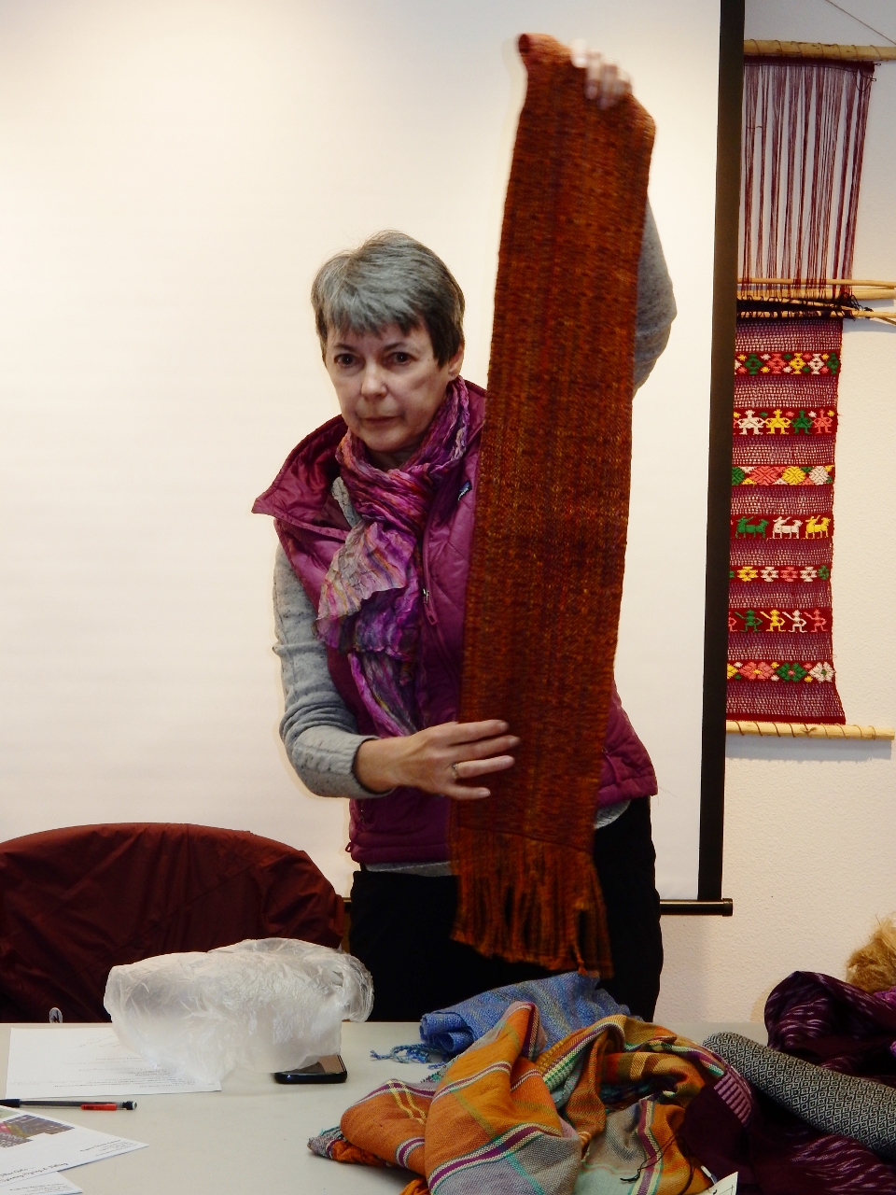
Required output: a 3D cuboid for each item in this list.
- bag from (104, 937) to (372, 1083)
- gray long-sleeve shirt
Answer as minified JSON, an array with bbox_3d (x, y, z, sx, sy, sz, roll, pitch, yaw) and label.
[{"bbox_3d":[-0.221,0.423,3.062,0.275,0.125,0.190,0,6,0],"label":"bag"},{"bbox_3d":[0.028,-0.065,3.191,0.460,0.750,0.380,1,6,13],"label":"gray long-sleeve shirt"}]

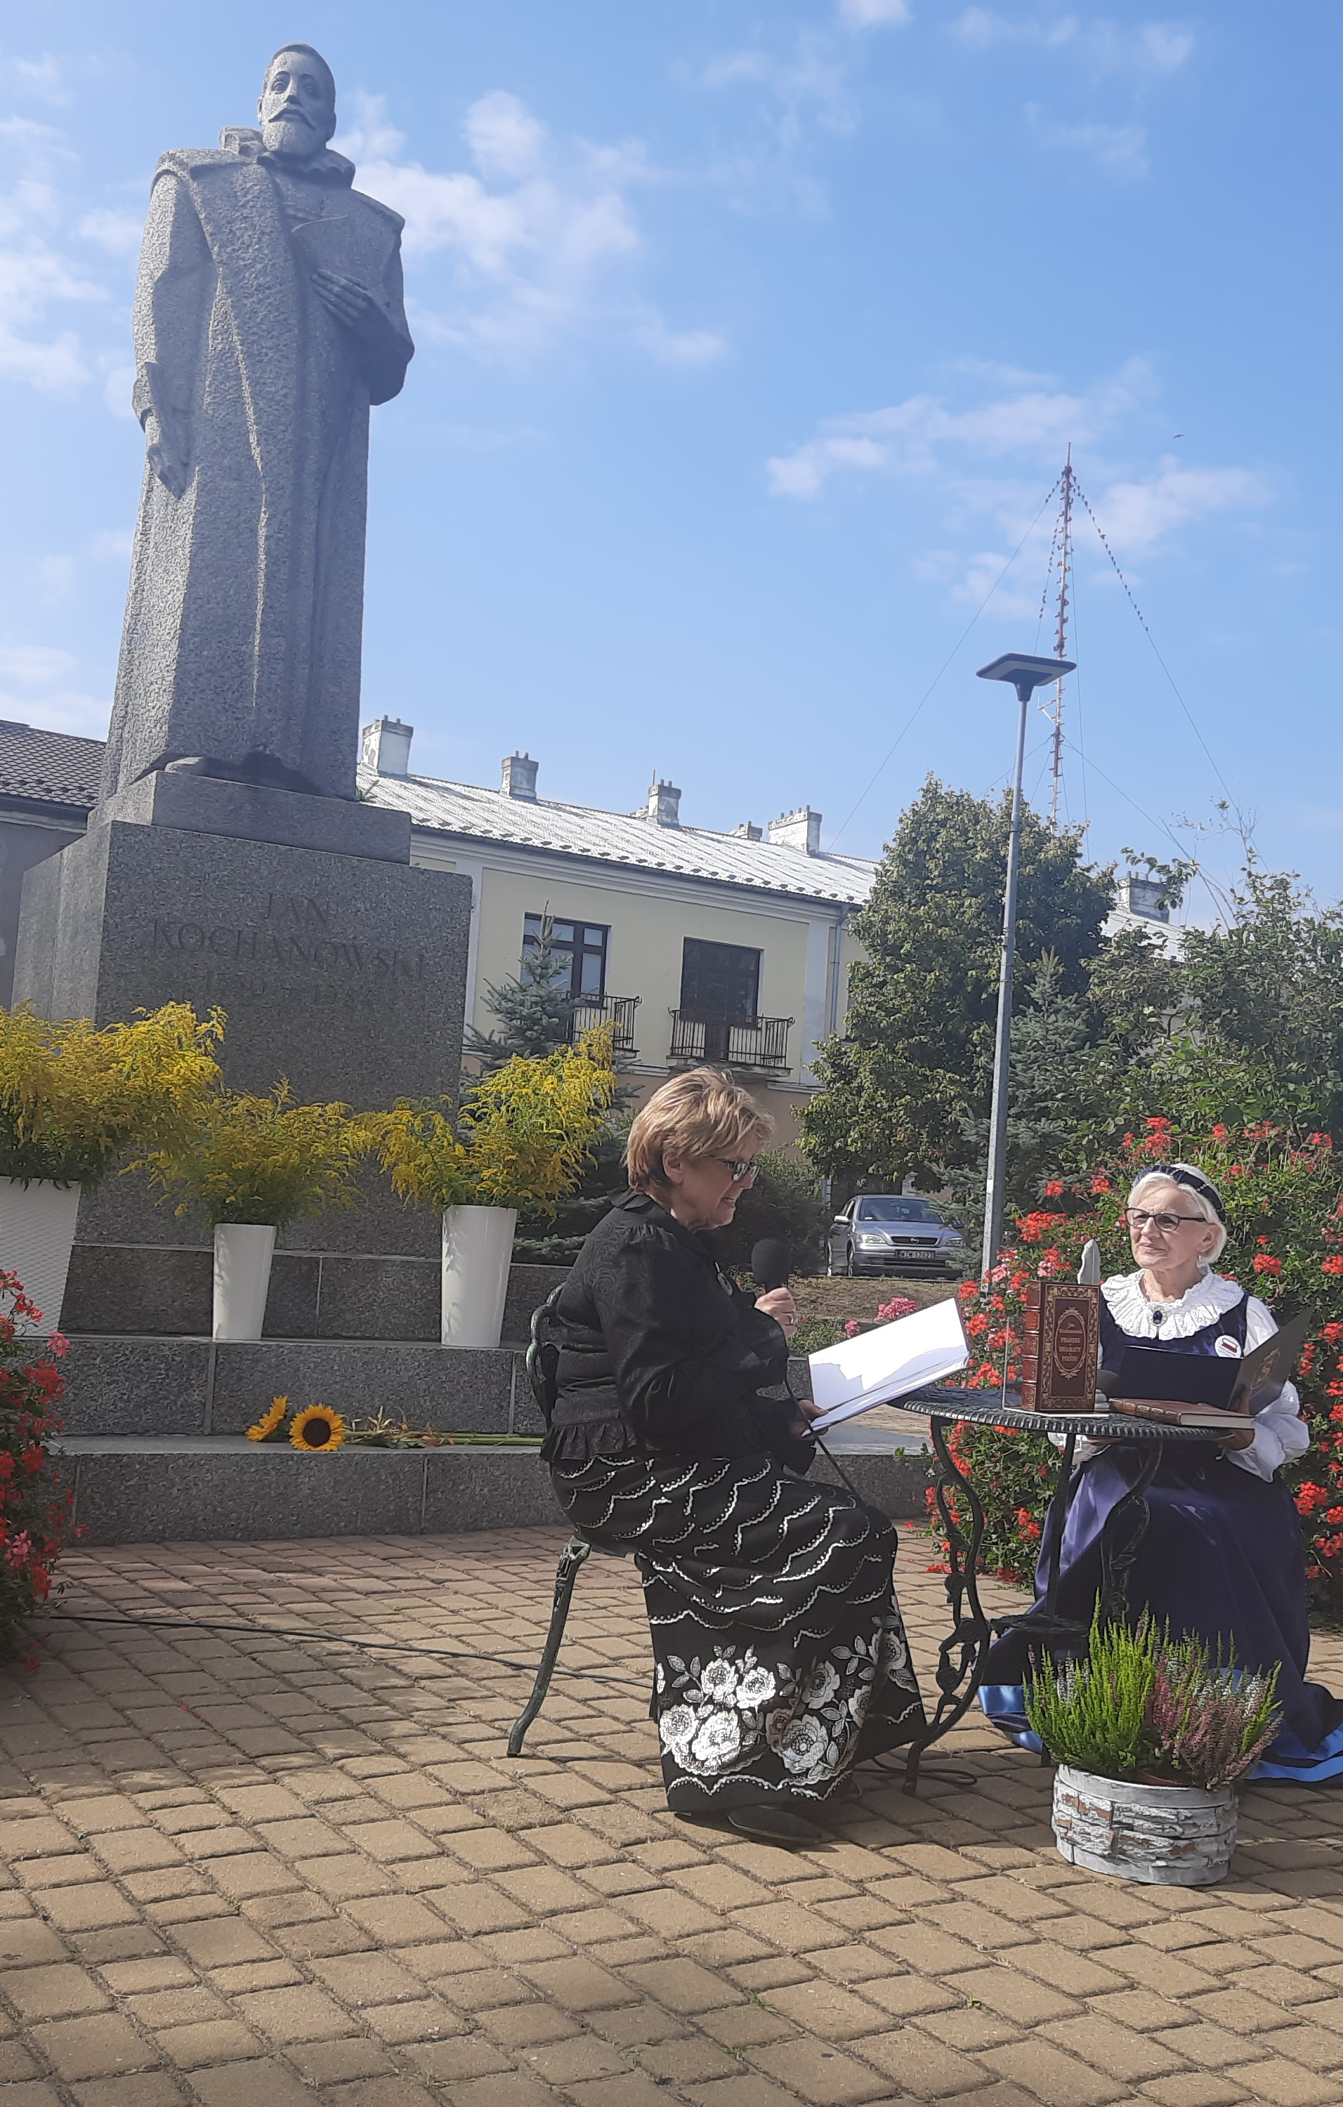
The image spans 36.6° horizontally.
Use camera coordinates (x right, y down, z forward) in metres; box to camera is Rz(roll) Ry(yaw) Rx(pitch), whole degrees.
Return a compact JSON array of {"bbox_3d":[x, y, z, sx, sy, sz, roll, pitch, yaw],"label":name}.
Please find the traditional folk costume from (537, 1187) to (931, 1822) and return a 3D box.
[{"bbox_3d":[0.130,0.772,3.631,0.660,1.040,0.520,3,-5,12],"label":"traditional folk costume"}]

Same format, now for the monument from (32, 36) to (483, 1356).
[{"bbox_3d":[-1.561,-1.452,7.665,1.340,4.770,1.320,6,-5,-30],"label":"monument"}]

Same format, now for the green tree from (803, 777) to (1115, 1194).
[{"bbox_3d":[4.158,-0.095,30.122,4.500,7.500,4.500,4,-5,0],"label":"green tree"}]

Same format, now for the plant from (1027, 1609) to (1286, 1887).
[{"bbox_3d":[0.828,1.176,3.487,0.428,0.395,0.397,4,-4,0],"label":"plant"}]

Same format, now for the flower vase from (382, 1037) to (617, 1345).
[{"bbox_3d":[-0.593,0.462,6.874,0.754,1.051,0.674,6,-5,-30],"label":"flower vase"}]

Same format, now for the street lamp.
[{"bbox_3d":[3.190,-0.615,19.304,0.720,6.474,0.830,5,-4,-14],"label":"street lamp"}]

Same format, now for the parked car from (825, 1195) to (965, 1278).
[{"bbox_3d":[3.759,3.119,34.000,1.720,1.430,4.150,4,-4,-1],"label":"parked car"}]

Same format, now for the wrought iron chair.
[{"bbox_3d":[-0.011,0.912,4.067,0.540,0.890,0.430,4,-4,2],"label":"wrought iron chair"}]

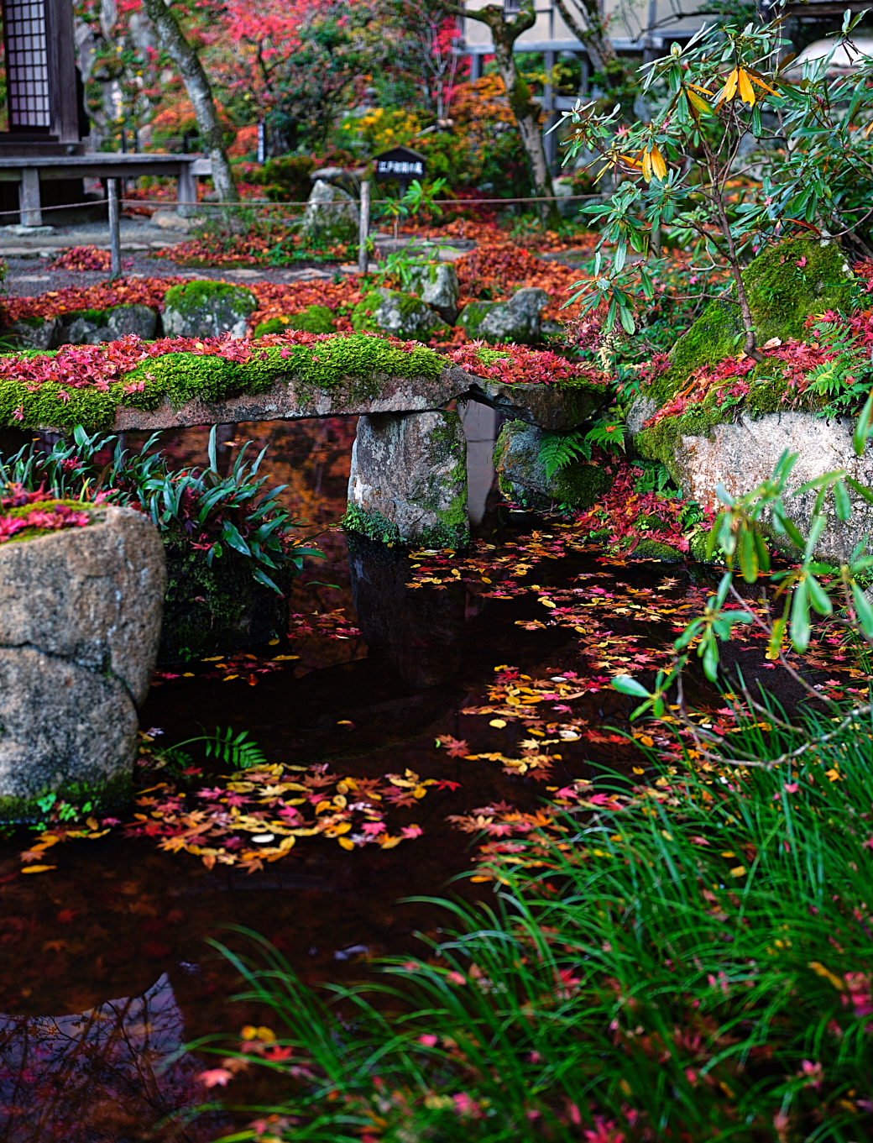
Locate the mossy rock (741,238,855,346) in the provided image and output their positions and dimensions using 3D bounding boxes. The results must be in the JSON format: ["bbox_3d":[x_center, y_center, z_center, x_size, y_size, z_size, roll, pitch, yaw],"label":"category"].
[{"bbox_3d":[1.262,-0.980,5.900,0.400,0.394,0.360,3,15,12],"label":"mossy rock"}]

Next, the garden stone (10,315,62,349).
[{"bbox_3d":[-1.732,-1.019,7.200,0.219,0.162,0.175,-4,15,-13],"label":"garden stone"}]

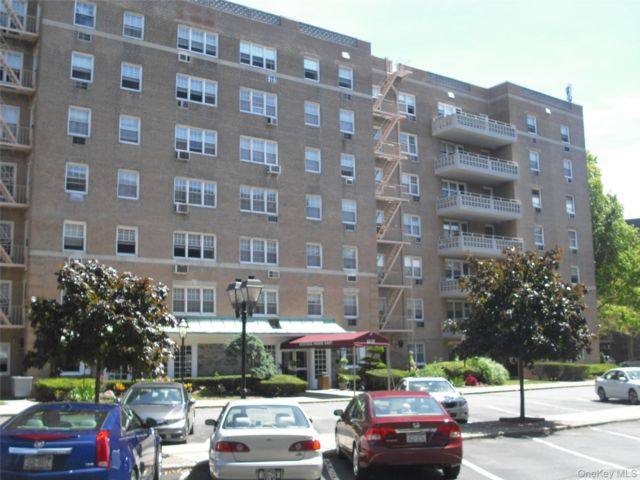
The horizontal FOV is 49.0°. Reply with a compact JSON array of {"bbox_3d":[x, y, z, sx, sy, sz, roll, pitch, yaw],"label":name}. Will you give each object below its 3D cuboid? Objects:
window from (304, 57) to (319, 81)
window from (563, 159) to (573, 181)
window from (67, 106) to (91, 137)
[{"bbox_3d":[-0.477,-10.206,42.189,1.045,1.397,0.150,5,-11,-33],"label":"window"},{"bbox_3d":[19.789,-5.633,56.058,1.026,1.397,0.150,5,-11,-33],"label":"window"},{"bbox_3d":[-11.744,-5.767,34.416,1.057,1.431,0.150,5,-11,-33],"label":"window"}]

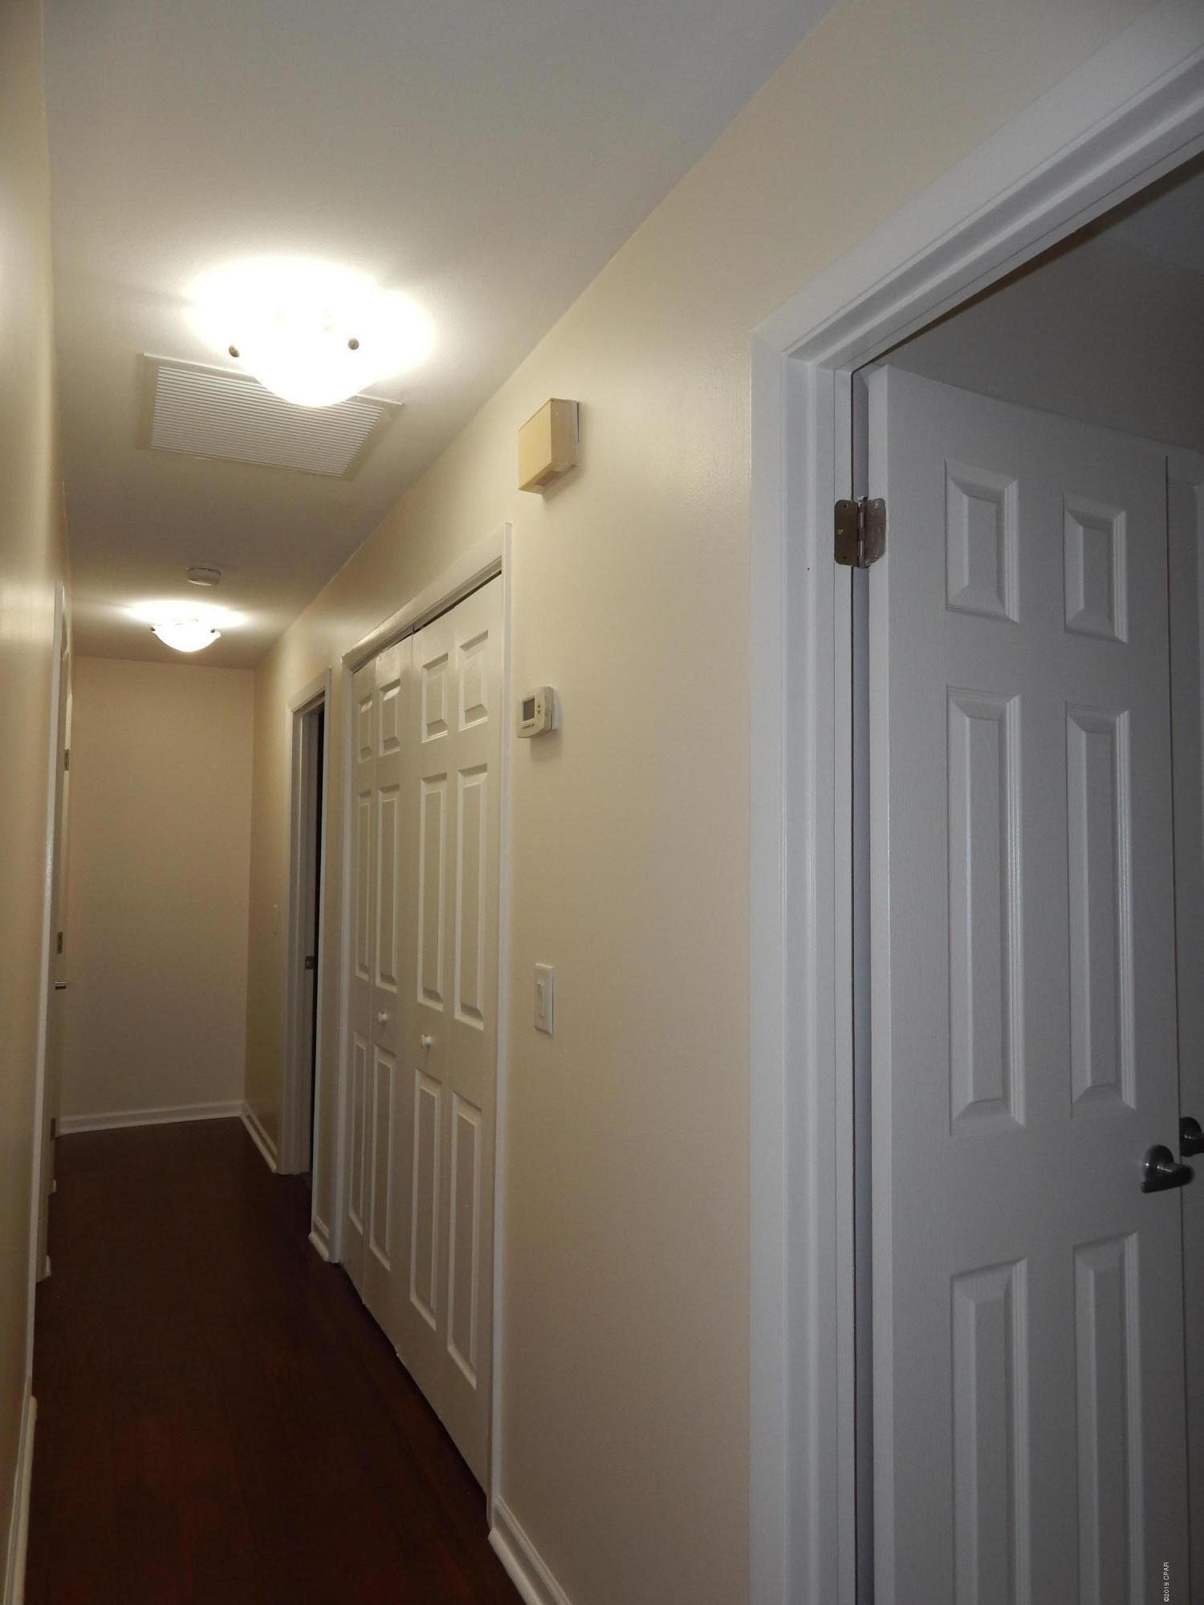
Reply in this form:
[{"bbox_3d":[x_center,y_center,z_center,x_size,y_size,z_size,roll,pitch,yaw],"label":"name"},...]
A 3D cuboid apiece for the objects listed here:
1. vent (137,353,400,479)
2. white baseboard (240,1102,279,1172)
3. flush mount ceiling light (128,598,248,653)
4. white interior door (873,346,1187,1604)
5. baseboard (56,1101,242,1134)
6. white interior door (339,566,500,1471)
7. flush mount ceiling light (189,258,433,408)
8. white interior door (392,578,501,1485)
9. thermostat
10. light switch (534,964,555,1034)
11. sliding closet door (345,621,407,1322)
[{"bbox_3d":[-0.822,-0.907,2.586,0.550,0.018,0.560,2,-3,-25],"label":"vent"},{"bbox_3d":[-1.687,1.629,5.250,0.015,0.082,1.130,2,-3,-25],"label":"white baseboard"},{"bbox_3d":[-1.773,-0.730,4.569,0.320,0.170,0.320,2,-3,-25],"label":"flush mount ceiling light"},{"bbox_3d":[0.599,0.461,1.469,0.565,2.030,0.036,2,-3,-28],"label":"white interior door"},{"bbox_3d":[-2.338,1.640,5.570,0.890,0.082,0.015,2,-3,-25],"label":"baseboard"},{"bbox_3d":[-0.519,0.515,2.950,0.040,2.010,1.510,2,-3,-25],"label":"white interior door"},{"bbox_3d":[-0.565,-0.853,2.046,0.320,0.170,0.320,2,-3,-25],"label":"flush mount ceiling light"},{"bbox_3d":[-0.364,0.499,2.626,0.036,2.010,0.770,2,-3,-25],"label":"white interior door"},{"bbox_3d":[-0.119,-0.174,2.055,0.036,0.090,0.135,2,-3,-25],"label":"thermostat"},{"bbox_3d":[-0.111,0.373,2.026,0.011,0.122,0.080,2,-3,-25],"label":"light switch"},{"bbox_3d":[-0.690,0.532,3.306,0.038,2.010,0.730,2,-3,-25],"label":"sliding closet door"}]

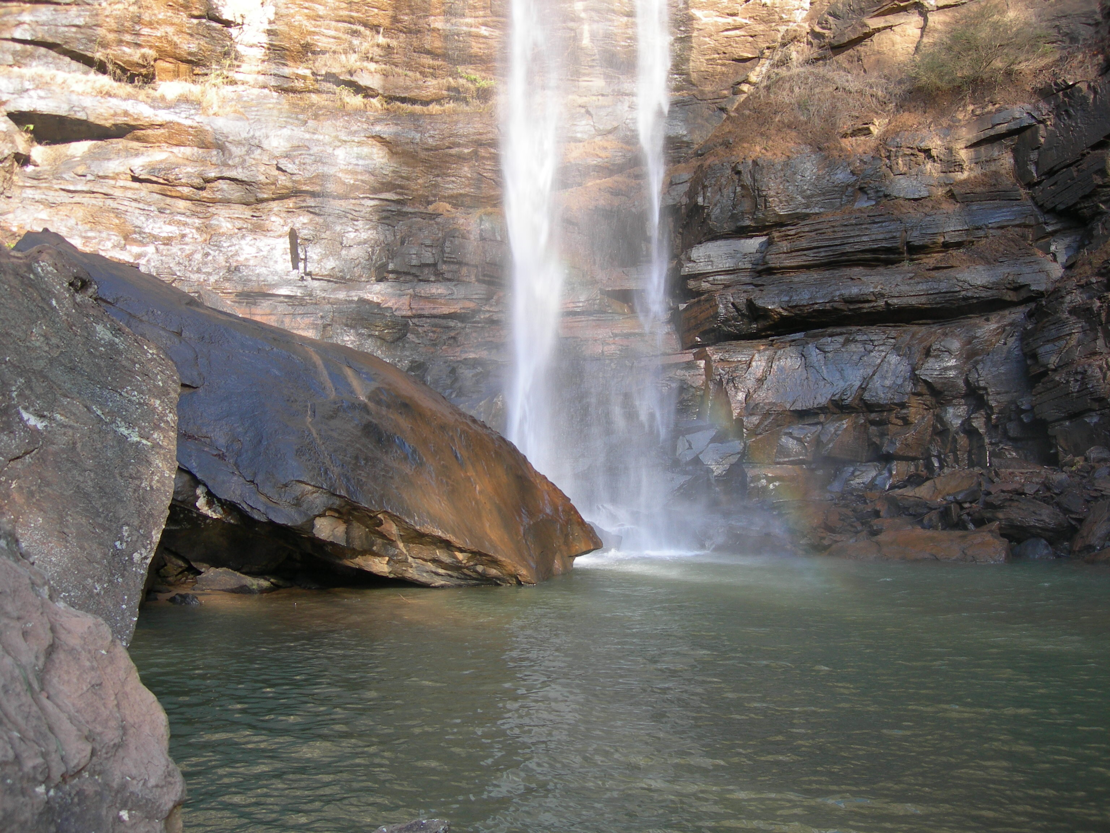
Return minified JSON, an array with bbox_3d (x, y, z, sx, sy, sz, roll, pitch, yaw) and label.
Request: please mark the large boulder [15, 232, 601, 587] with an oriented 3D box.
[{"bbox_3d":[-3.500,-0.270,17.000,7.800,4.800,4.800,0,-1,8],"label":"large boulder"}]

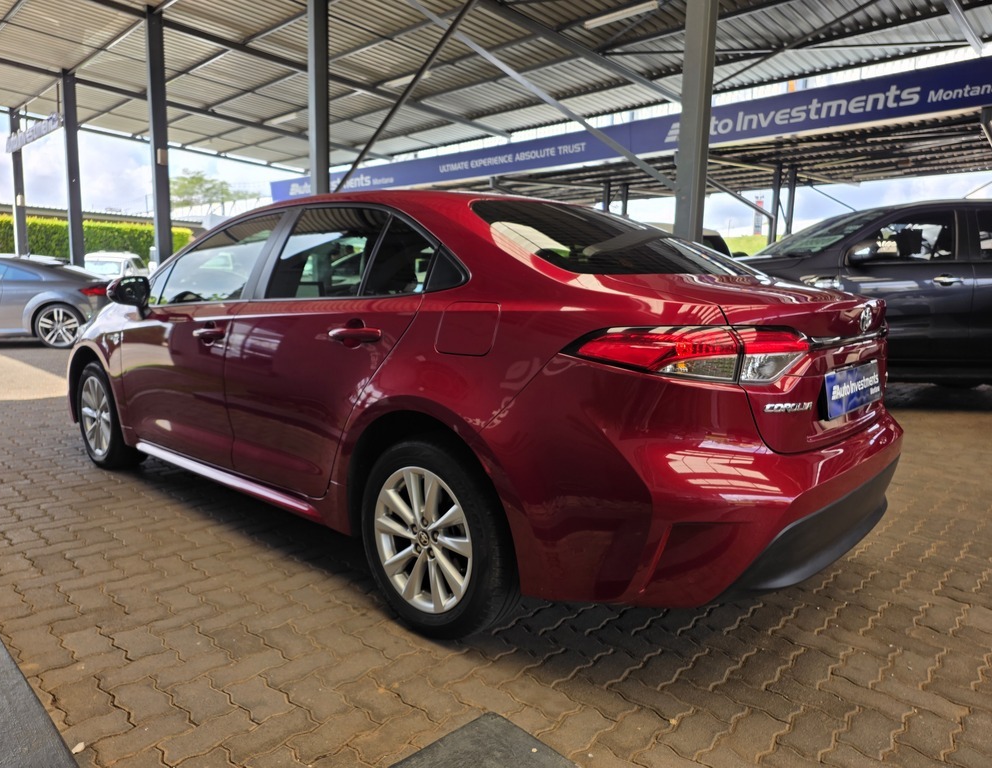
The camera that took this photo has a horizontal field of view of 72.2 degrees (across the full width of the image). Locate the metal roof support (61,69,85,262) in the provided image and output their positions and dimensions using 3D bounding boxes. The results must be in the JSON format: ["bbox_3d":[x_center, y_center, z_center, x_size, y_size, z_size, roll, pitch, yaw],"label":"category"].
[{"bbox_3d":[-8.257,-3.502,13.337,0.134,5.017,0.172,9,11,43],"label":"metal roof support"}]

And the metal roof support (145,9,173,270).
[{"bbox_3d":[-5.075,-3.007,10.312,0.134,5.017,0.172,9,11,43],"label":"metal roof support"}]

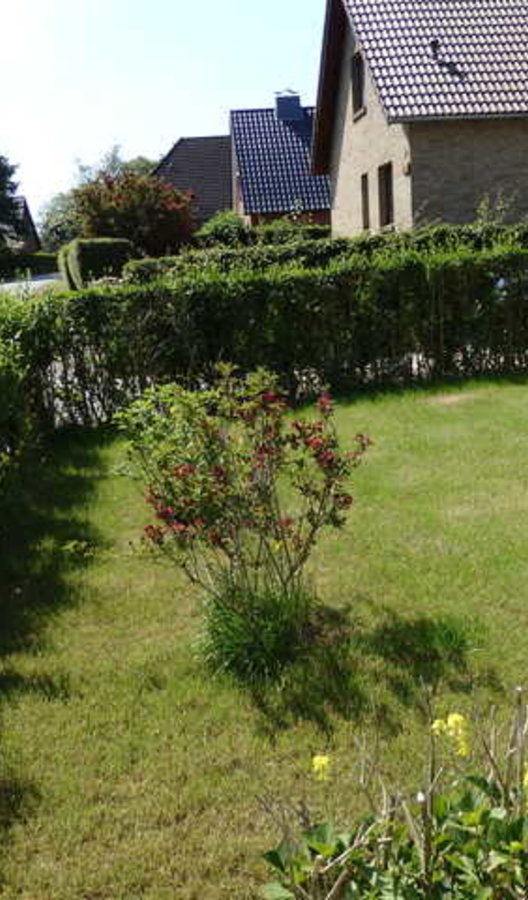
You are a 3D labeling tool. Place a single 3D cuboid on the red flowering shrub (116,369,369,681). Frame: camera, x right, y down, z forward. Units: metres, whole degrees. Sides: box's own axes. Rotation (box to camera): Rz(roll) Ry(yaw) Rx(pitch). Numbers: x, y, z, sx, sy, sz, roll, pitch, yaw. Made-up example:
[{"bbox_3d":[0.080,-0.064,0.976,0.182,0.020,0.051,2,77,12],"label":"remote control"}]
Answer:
[{"bbox_3d":[-0.084,0.229,3.292,0.900,1.054,0.850,-4,11,0],"label":"red flowering shrub"}]

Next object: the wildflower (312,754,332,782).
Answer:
[{"bbox_3d":[0.128,0.698,1.900,0.042,0.056,0.042,-3,13,0],"label":"wildflower"}]

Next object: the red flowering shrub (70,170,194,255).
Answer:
[{"bbox_3d":[-4.727,-8.157,32.500,4.500,4.380,4.300,-3,13,0],"label":"red flowering shrub"}]

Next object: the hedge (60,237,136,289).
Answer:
[{"bbox_3d":[-5.648,-6.041,29.131,2.400,1.950,1.700,-5,11,-7],"label":"hedge"}]

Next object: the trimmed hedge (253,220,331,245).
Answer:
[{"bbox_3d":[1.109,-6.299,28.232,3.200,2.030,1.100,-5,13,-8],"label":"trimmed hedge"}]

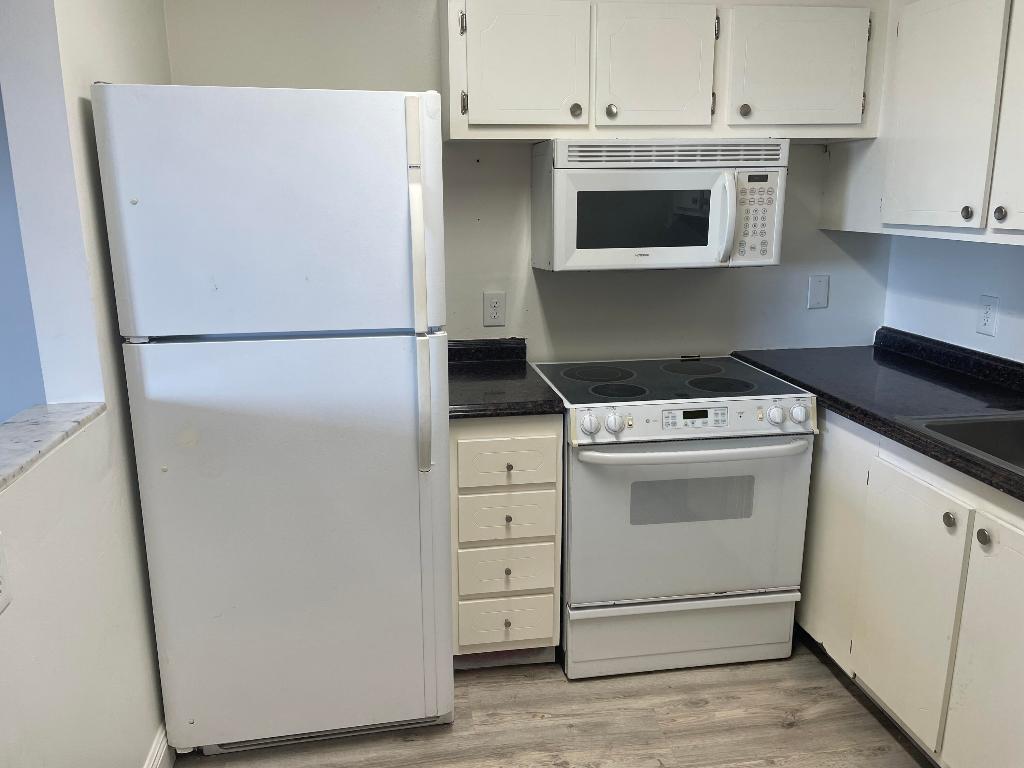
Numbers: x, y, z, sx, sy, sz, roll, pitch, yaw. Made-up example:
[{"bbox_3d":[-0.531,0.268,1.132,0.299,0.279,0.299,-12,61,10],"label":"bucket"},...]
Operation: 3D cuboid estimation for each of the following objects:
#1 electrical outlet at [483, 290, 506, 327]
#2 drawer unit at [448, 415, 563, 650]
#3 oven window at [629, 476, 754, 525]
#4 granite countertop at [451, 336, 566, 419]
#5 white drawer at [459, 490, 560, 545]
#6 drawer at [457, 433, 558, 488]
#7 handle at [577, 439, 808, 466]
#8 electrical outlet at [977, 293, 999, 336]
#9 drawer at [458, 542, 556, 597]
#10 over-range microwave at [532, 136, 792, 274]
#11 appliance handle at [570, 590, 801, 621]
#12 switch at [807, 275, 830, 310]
[{"bbox_3d":[-0.062,-0.272,2.810,0.076,0.121,0.009,-2,14,-8],"label":"electrical outlet"},{"bbox_3d":[-0.064,0.404,2.648,0.351,0.777,0.633,-2,14,-8],"label":"drawer unit"},{"bbox_3d":[0.559,0.361,2.380,0.396,0.145,0.015,-2,14,-8],"label":"oven window"},{"bbox_3d":[-0.067,-0.032,2.547,0.353,0.119,0.626,-2,14,-8],"label":"granite countertop"},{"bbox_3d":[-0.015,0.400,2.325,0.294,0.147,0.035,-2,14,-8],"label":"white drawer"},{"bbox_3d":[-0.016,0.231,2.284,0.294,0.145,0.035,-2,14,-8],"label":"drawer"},{"bbox_3d":[0.547,0.204,2.308,0.720,0.041,0.053,-2,14,-8],"label":"handle"},{"bbox_3d":[1.534,-0.220,2.487,0.009,0.121,0.076,-2,14,-8],"label":"electrical outlet"},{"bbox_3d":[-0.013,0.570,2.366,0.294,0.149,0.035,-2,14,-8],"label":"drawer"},{"bbox_3d":[0.480,-0.601,2.606,0.759,0.408,0.401,-2,14,-8],"label":"over-range microwave"},{"bbox_3d":[0.552,0.695,2.441,0.756,0.035,0.033,-2,14,-8],"label":"appliance handle"},{"bbox_3d":[1.189,-0.356,2.972,0.076,0.121,0.009,-2,14,-8],"label":"switch"}]

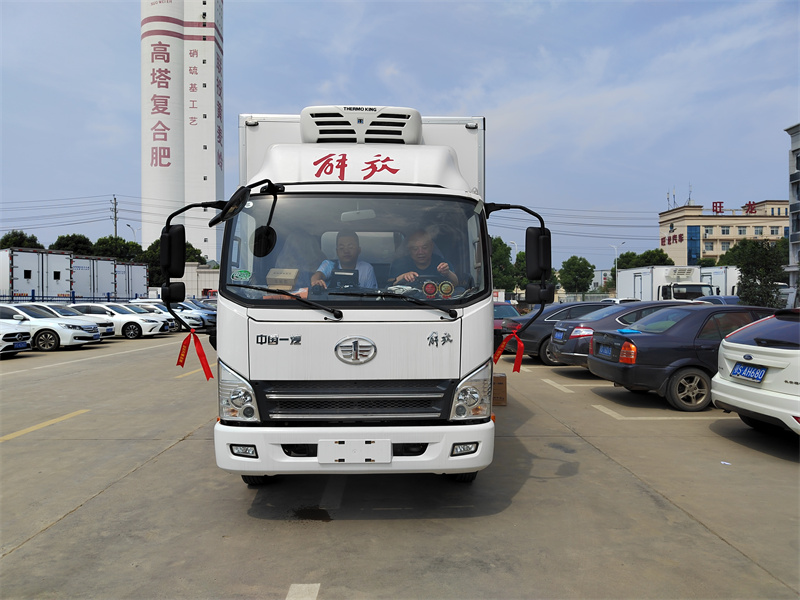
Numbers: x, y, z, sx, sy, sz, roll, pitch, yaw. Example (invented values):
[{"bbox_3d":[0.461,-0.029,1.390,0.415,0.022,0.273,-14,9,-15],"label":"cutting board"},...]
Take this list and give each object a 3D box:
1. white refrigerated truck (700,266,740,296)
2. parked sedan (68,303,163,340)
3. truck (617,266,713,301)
[{"bbox_3d":[16.950,-0.018,27.205,2.350,3.200,6.000,0,0,-2],"label":"white refrigerated truck"},{"bbox_3d":[-12.150,0.840,22.202,4.920,1.450,1.860,0,0,-1],"label":"parked sedan"},{"bbox_3d":[13.400,-0.018,27.005,2.350,3.200,6.000,0,0,-2],"label":"truck"}]

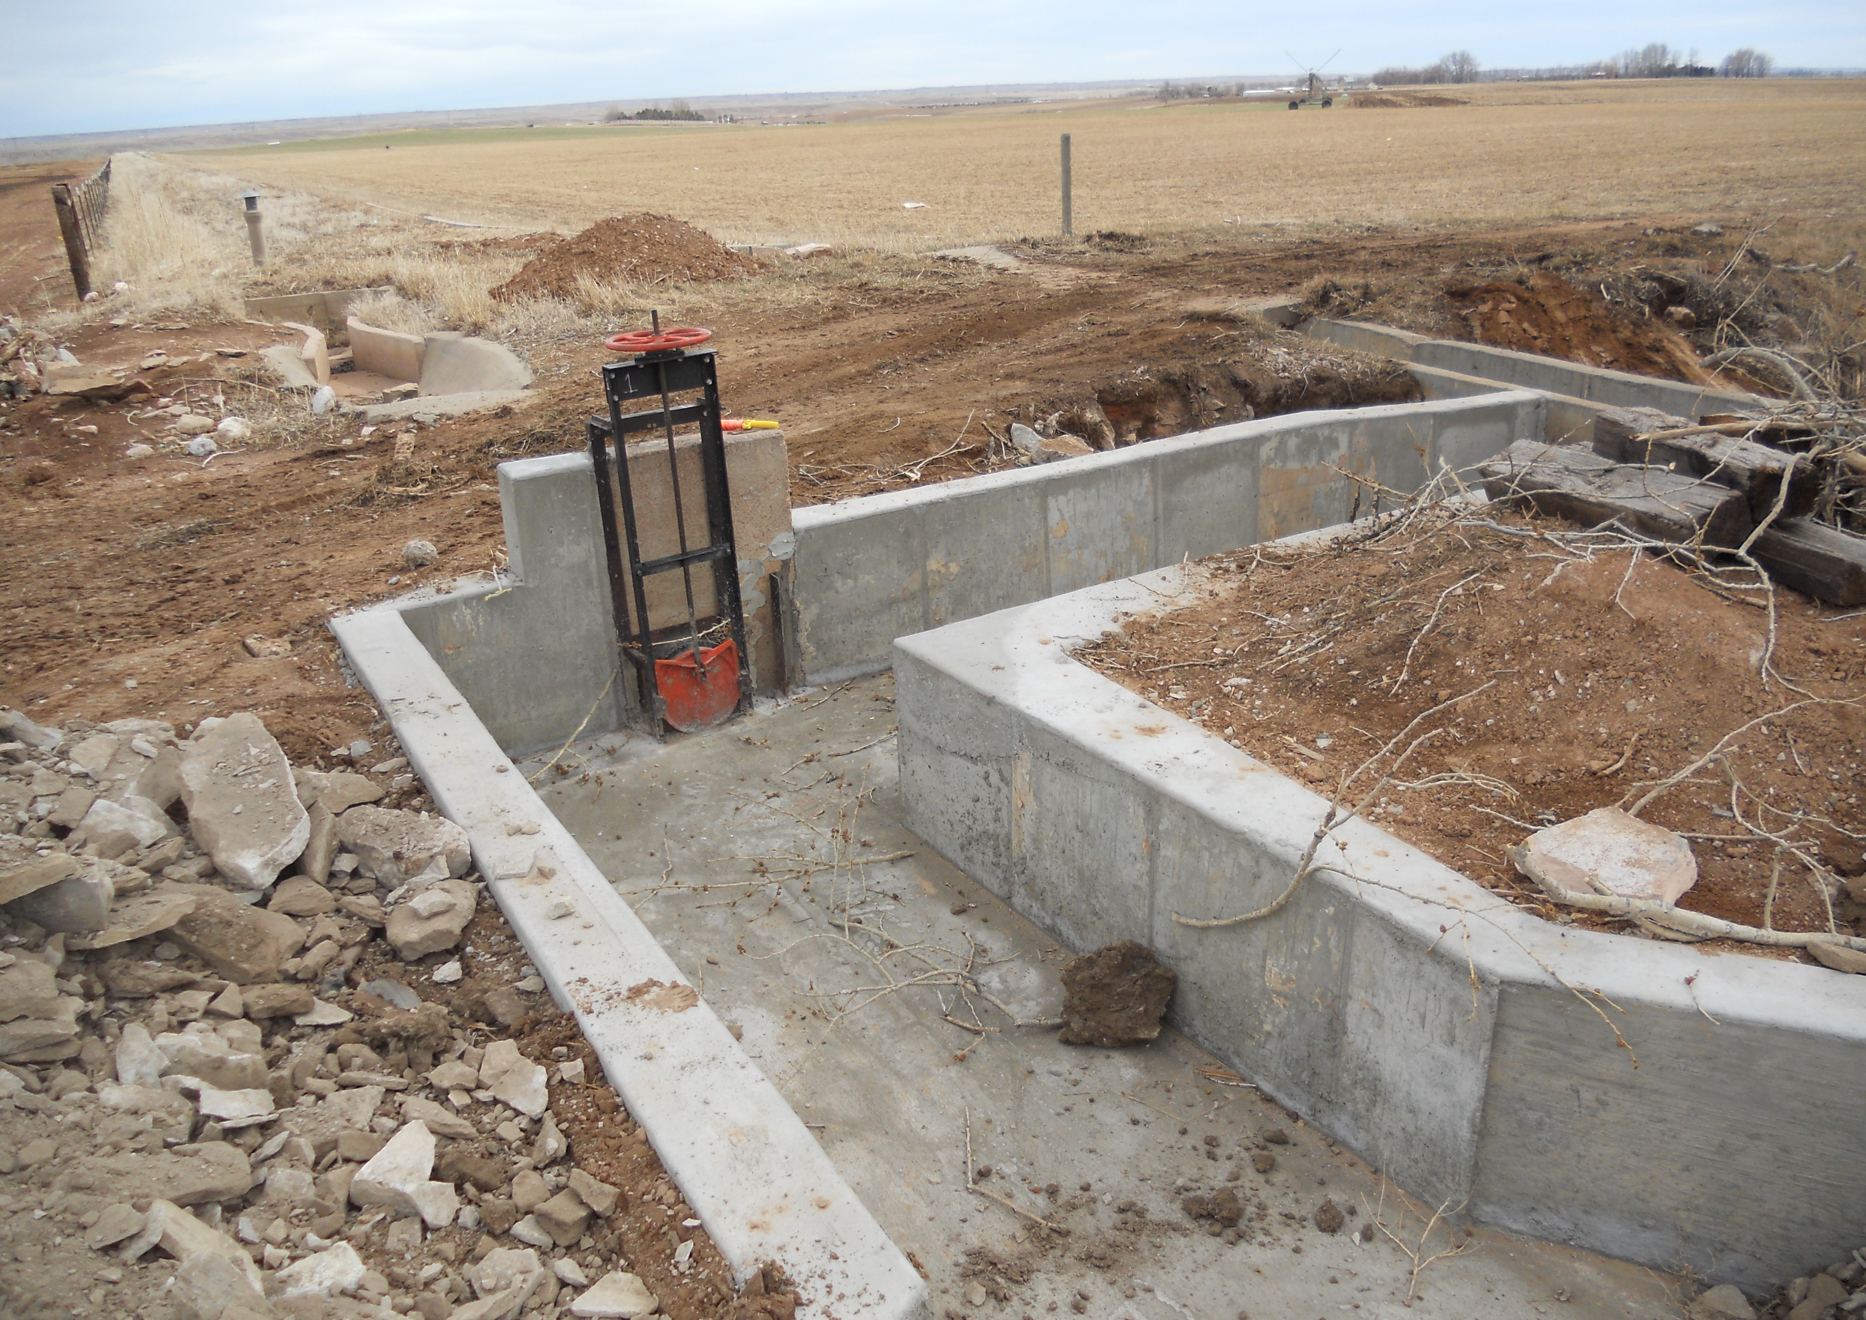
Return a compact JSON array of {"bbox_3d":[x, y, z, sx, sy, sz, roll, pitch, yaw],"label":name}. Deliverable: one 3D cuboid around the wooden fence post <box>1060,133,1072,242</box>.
[{"bbox_3d":[1.721,-6.063,18.651,0.118,1.282,0.118,-3,21,0],"label":"wooden fence post"}]

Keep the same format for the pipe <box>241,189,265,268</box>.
[{"bbox_3d":[-8.740,-5.575,18.787,0.220,0.939,0.220,-1,20,0],"label":"pipe"}]

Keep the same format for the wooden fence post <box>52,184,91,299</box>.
[{"bbox_3d":[-9.575,-4.630,16.192,0.180,1.219,0.180,-1,20,0],"label":"wooden fence post"}]

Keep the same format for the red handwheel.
[{"bbox_3d":[-0.982,-1.141,5.200,0.388,0.050,0.388,-2,21,0],"label":"red handwheel"}]

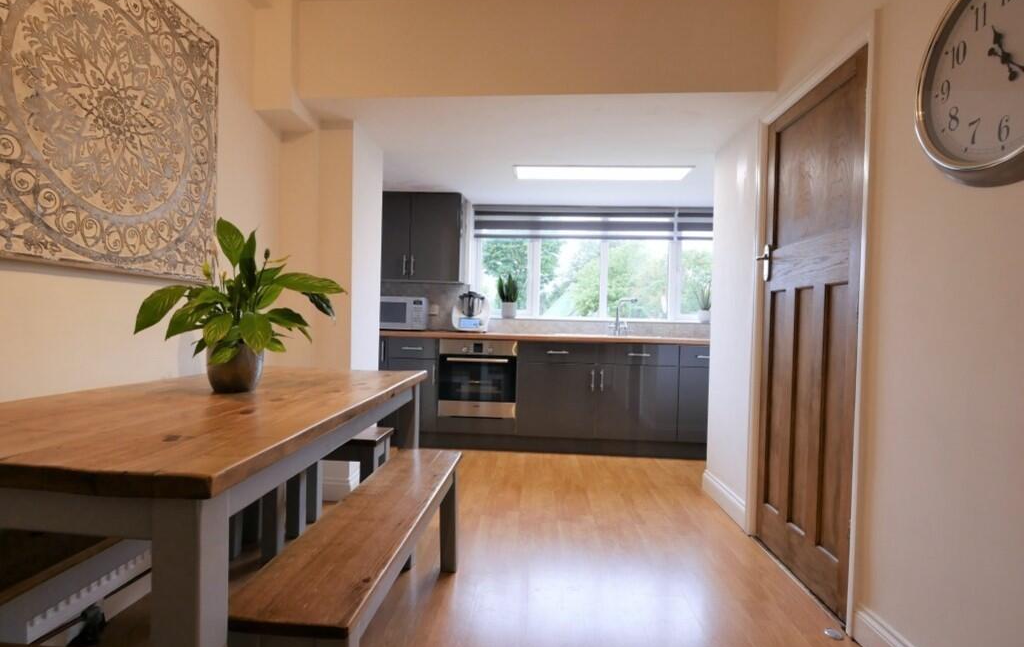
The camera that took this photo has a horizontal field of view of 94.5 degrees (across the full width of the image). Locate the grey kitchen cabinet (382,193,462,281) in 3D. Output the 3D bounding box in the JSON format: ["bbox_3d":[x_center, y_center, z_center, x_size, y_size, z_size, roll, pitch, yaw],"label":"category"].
[{"bbox_3d":[-0.801,-0.726,4.075,0.780,0.721,0.320,1,1,3],"label":"grey kitchen cabinet"}]

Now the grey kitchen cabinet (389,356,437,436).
[{"bbox_3d":[-0.765,0.548,3.944,0.397,0.587,0.570,1,1,3],"label":"grey kitchen cabinet"}]

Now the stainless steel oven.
[{"bbox_3d":[-0.253,0.428,3.908,0.599,0.597,0.570,1,1,3],"label":"stainless steel oven"}]

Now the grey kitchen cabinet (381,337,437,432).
[{"bbox_3d":[-0.790,0.481,3.945,0.450,0.719,0.570,1,1,3],"label":"grey kitchen cabinet"}]

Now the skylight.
[{"bbox_3d":[0.628,-1.067,3.363,1.222,0.040,0.305,1,1,3],"label":"skylight"}]

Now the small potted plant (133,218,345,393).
[{"bbox_3d":[-0.948,-0.064,1.633,0.715,0.590,0.570,1,1,3],"label":"small potted plant"}]

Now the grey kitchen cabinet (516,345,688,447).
[{"bbox_3d":[0.664,0.514,3.874,1.217,0.719,0.570,1,1,3],"label":"grey kitchen cabinet"}]

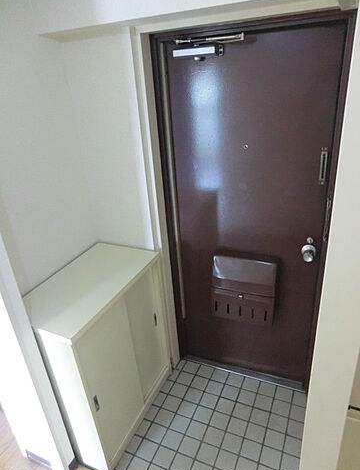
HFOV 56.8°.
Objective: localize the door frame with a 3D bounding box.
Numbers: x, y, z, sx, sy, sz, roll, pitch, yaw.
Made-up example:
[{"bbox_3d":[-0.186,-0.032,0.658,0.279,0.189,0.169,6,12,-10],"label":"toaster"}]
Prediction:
[{"bbox_3d":[0.336,0.017,1.780,0.840,1.960,0.100,7,28,22],"label":"door frame"}]

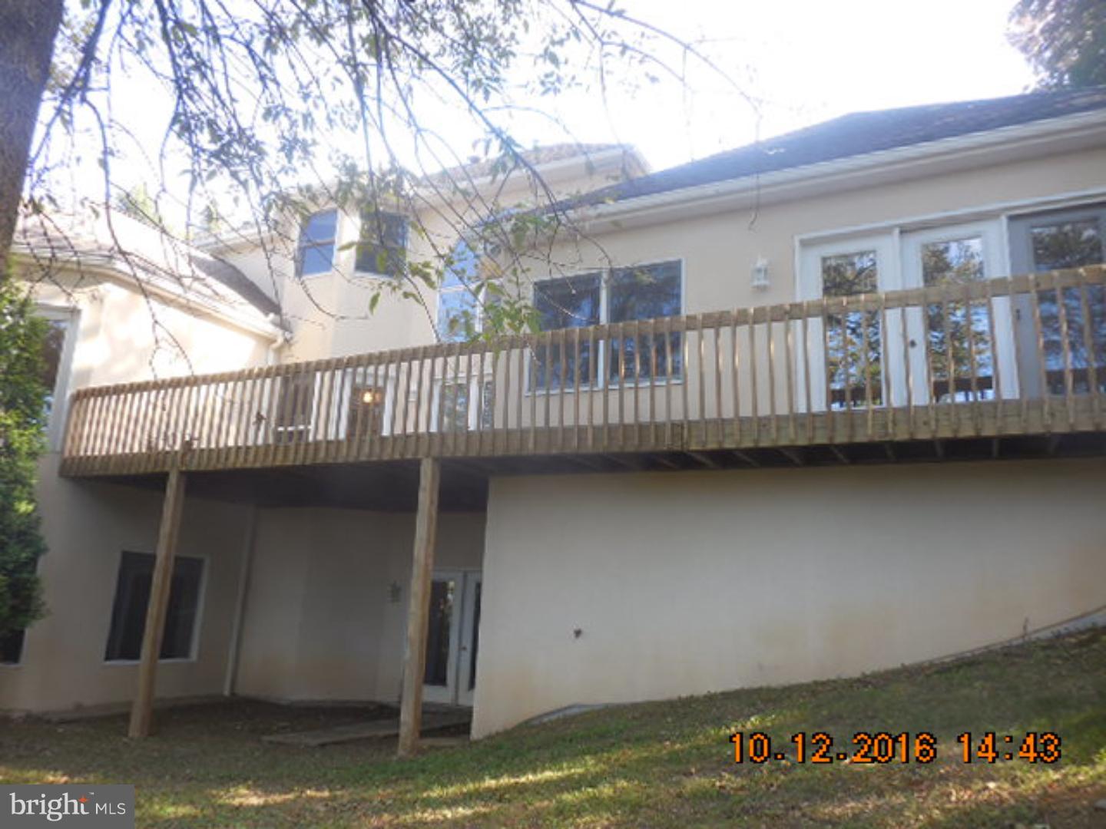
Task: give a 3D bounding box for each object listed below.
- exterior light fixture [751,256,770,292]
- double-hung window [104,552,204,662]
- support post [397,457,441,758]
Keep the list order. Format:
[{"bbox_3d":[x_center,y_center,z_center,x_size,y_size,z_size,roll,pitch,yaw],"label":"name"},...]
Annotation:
[{"bbox_3d":[2.137,-1.476,8.252,0.183,0.334,0.195,-4,-14,27],"label":"exterior light fixture"},{"bbox_3d":[-6.108,2.982,12.343,0.120,1.621,1.590,-4,-14,27],"label":"double-hung window"},{"bbox_3d":[-1.322,1.879,7.991,0.140,2.886,0.140,-4,-14,27],"label":"support post"}]

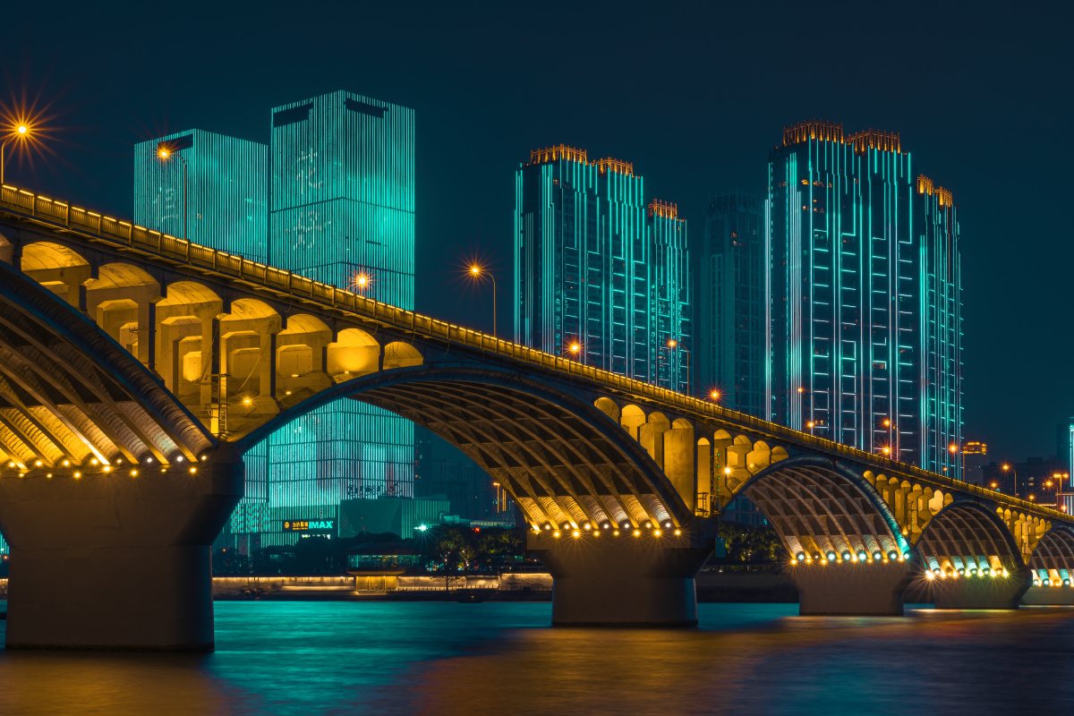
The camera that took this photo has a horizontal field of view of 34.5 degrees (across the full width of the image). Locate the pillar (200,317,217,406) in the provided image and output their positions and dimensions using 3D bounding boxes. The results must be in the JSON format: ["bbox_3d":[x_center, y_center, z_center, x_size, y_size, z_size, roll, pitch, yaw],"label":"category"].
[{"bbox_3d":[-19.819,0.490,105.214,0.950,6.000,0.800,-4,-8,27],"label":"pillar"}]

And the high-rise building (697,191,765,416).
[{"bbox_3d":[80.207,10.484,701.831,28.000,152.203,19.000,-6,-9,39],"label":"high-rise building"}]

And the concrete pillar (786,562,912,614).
[{"bbox_3d":[45.150,33.380,251.550,18.000,8.050,5.000,-4,-9,27],"label":"concrete pillar"}]

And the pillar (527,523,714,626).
[{"bbox_3d":[8.860,22.760,181.040,18.600,10.250,5.000,-4,-9,27],"label":"pillar"}]

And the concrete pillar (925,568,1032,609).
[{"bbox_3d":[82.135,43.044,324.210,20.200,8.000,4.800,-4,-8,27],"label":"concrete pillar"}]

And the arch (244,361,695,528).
[{"bbox_3d":[-9.645,7.637,145.163,19.000,10.800,76.000,-4,-8,27],"label":"arch"}]

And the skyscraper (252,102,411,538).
[{"bbox_3d":[-82.090,-7.530,736.510,42.000,201.700,40.300,-7,-10,42],"label":"skyscraper"}]

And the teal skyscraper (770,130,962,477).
[{"bbox_3d":[115.790,-0.690,614.790,58.340,155.950,32.000,5,-9,-33],"label":"teal skyscraper"}]

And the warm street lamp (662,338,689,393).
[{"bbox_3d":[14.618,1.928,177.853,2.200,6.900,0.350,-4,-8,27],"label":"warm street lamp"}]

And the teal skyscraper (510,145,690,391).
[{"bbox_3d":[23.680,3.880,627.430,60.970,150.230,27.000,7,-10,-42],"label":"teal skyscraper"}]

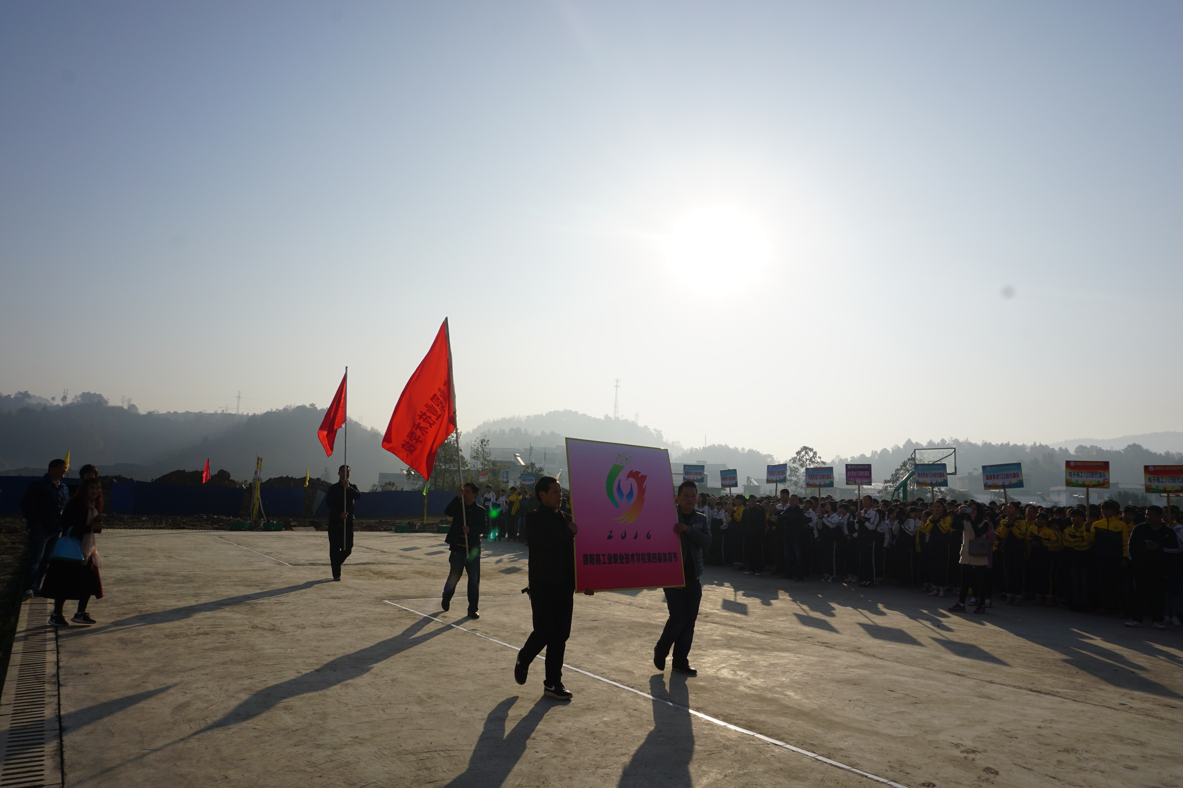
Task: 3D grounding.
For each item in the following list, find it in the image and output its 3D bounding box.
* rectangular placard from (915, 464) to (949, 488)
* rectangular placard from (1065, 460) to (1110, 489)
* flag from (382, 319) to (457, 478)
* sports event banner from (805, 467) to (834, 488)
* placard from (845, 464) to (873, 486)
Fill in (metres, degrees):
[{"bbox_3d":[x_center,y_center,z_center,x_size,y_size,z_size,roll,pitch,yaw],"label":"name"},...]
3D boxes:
[{"bbox_3d":[6.003,1.440,13.920,0.030,0.400,0.585,2,-6,-38],"label":"rectangular placard"},{"bbox_3d":[7.427,1.208,11.809,0.030,0.400,0.585,9,-8,-41],"label":"rectangular placard"},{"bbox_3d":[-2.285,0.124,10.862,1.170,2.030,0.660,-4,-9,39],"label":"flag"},{"bbox_3d":[4.613,1.692,15.920,0.585,0.400,0.030,-8,-14,41],"label":"sports event banner"},{"bbox_3d":[5.133,1.555,15.140,0.030,0.400,0.585,7,-9,-35],"label":"placard"}]

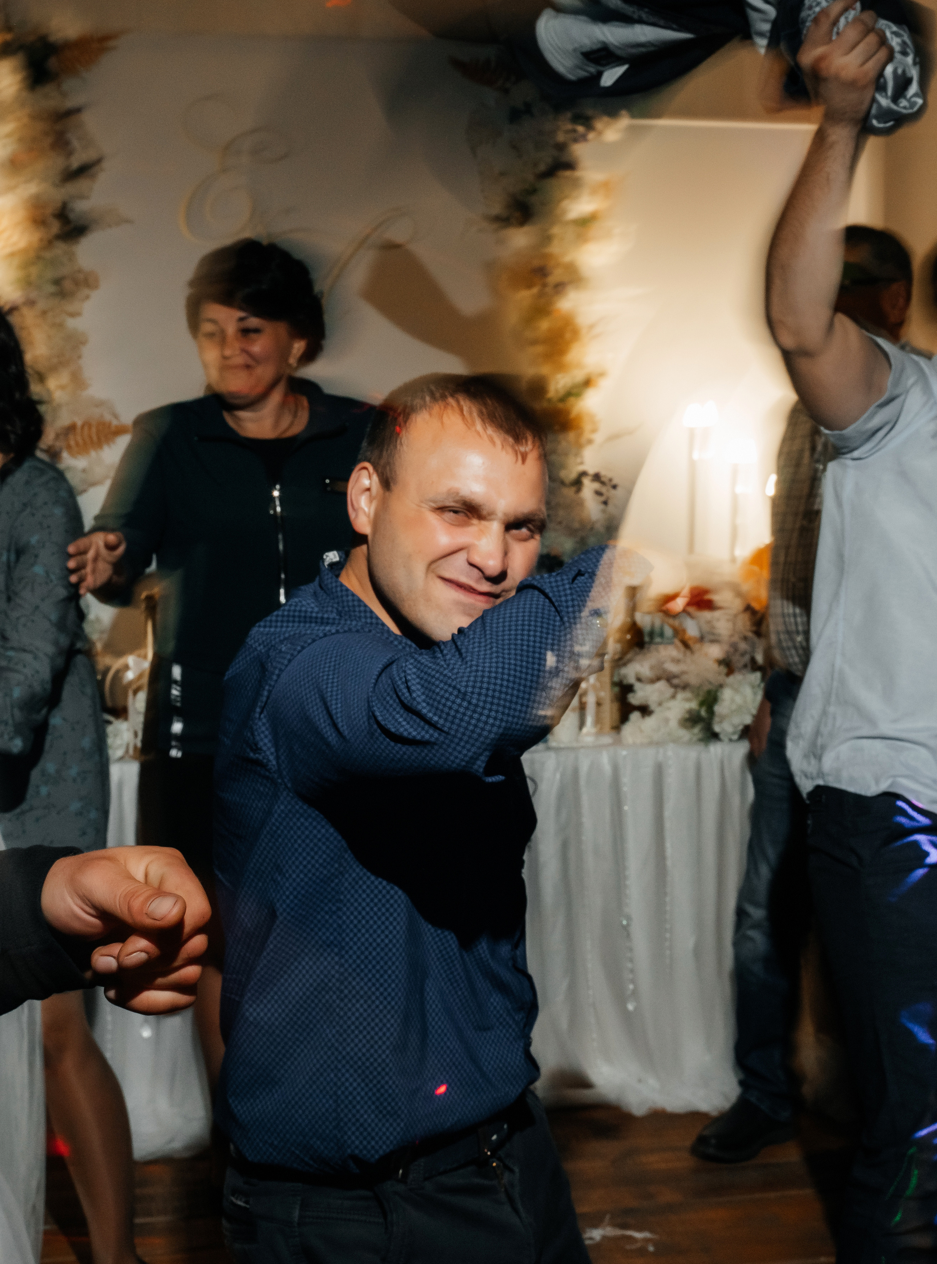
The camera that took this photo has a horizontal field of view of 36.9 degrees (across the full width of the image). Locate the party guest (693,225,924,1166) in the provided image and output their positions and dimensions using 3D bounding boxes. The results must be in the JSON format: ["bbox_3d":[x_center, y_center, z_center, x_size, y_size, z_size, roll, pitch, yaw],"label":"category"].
[{"bbox_3d":[0.710,0.117,2.664,0.440,1.740,0.540,-5,7,-40],"label":"party guest"}]

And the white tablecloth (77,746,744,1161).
[{"bbox_3d":[-0.128,0.577,3.038,1.290,0.760,0.720,-1,6,-8],"label":"white tablecloth"}]

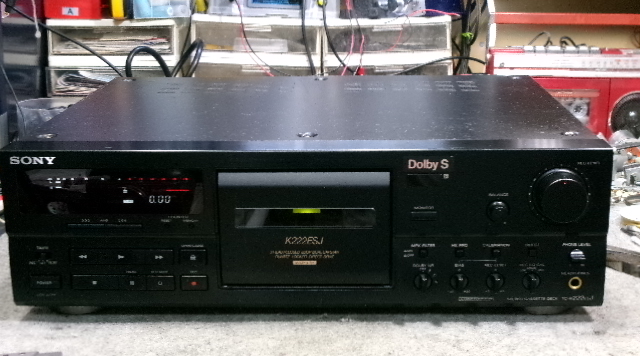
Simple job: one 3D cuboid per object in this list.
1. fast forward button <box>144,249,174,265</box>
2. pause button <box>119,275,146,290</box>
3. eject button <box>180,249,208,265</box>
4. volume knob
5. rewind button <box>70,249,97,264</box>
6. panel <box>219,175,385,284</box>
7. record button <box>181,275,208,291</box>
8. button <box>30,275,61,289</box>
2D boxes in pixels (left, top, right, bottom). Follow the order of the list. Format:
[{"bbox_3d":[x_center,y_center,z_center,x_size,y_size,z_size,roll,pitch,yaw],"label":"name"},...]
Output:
[{"bbox_3d":[-0.116,0.056,0.709,0.021,0.011,0.006,0,14,2],"label":"fast forward button"},{"bbox_3d":[-0.137,0.076,0.715,0.019,0.011,0.006,0,14,2],"label":"pause button"},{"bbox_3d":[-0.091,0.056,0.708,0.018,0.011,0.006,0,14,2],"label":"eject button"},{"bbox_3d":[0.168,0.014,0.678,0.038,0.038,0.018,0,14,2],"label":"volume knob"},{"bbox_3d":[-0.171,0.057,0.712,0.017,0.011,0.006,0,14,2],"label":"rewind button"},{"bbox_3d":[-0.010,0.036,0.703,0.121,0.084,0.012,0,14,2],"label":"panel"},{"bbox_3d":[-0.091,0.075,0.713,0.019,0.011,0.006,0,14,2],"label":"record button"},{"bbox_3d":[-0.201,0.075,0.718,0.021,0.010,0.006,0,14,2],"label":"button"}]

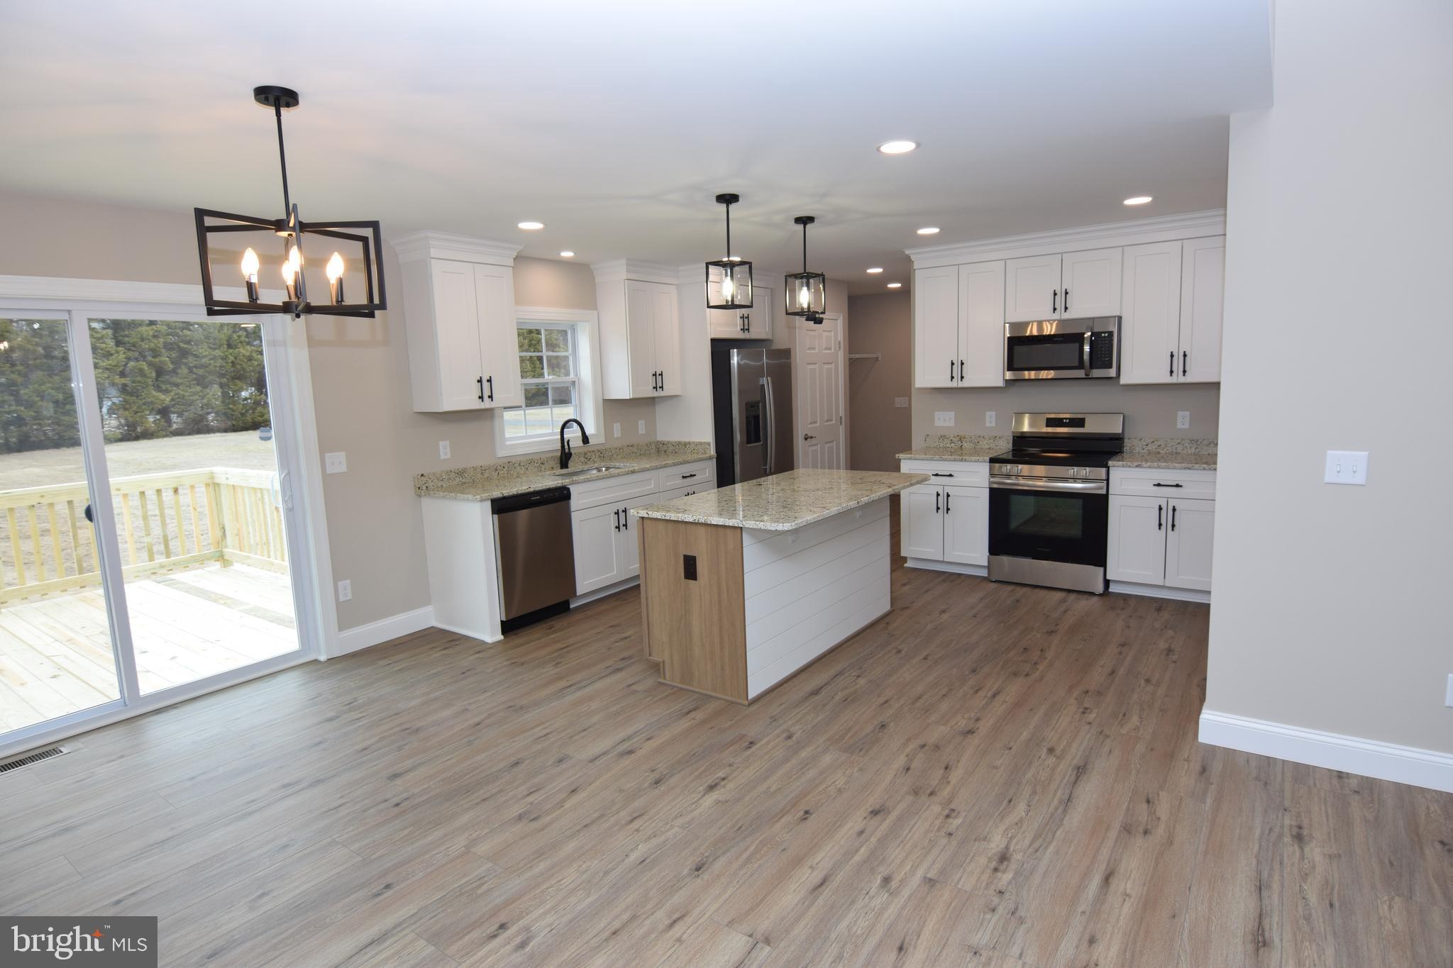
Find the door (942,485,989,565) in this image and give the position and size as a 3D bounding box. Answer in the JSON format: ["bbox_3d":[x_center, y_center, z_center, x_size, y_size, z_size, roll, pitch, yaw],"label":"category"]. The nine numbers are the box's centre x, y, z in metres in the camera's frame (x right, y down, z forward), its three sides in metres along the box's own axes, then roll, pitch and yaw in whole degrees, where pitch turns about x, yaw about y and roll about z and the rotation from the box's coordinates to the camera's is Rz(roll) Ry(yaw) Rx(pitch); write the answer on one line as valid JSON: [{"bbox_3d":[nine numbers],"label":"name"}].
[{"bbox_3d":[1.775,0.306,5.367,0.332,0.581,0.027,4,10,37],"label":"door"}]

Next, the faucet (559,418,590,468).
[{"bbox_3d":[-1.134,-0.302,5.401,0.275,0.380,0.090,4,10,36],"label":"faucet"}]

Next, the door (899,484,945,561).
[{"bbox_3d":[1.506,0.290,5.571,0.334,0.580,0.027,4,10,37],"label":"door"}]

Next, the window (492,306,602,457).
[{"bbox_3d":[-1.372,-0.782,5.462,0.120,1.049,1.083,4,10,36],"label":"window"}]

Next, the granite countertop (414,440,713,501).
[{"bbox_3d":[-1.033,-0.137,5.377,0.655,0.133,2.314,4,11,36],"label":"granite countertop"}]

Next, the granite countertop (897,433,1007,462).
[{"bbox_3d":[1.784,-0.279,5.643,0.702,0.132,0.654,4,10,36],"label":"granite countertop"}]

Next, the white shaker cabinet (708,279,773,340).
[{"bbox_3d":[-0.128,-1.507,6.482,0.664,0.455,0.940,4,11,36],"label":"white shaker cabinet"}]

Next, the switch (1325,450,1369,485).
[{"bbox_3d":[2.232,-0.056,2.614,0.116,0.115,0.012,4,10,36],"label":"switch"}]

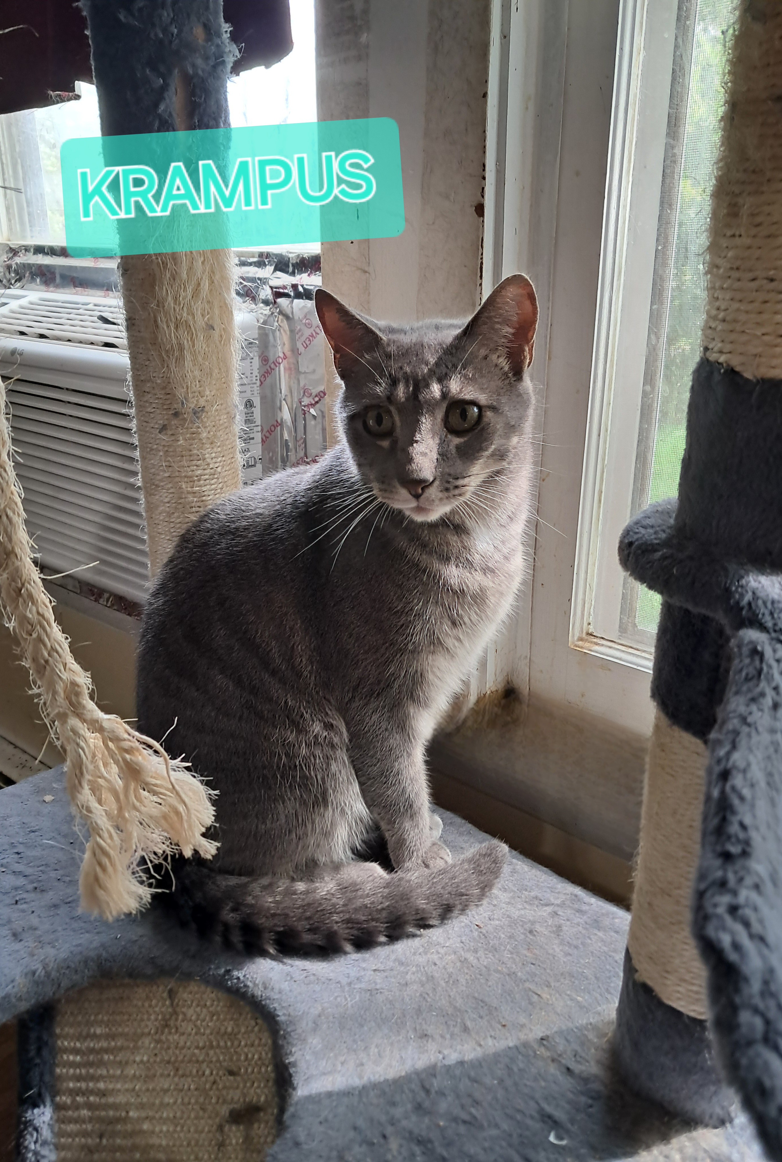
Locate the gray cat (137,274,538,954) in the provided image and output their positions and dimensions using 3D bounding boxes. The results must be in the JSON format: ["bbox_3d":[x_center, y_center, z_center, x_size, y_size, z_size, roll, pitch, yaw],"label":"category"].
[{"bbox_3d":[-0.043,0.013,0.548,0.250,0.375,0.185,4,21,11],"label":"gray cat"}]

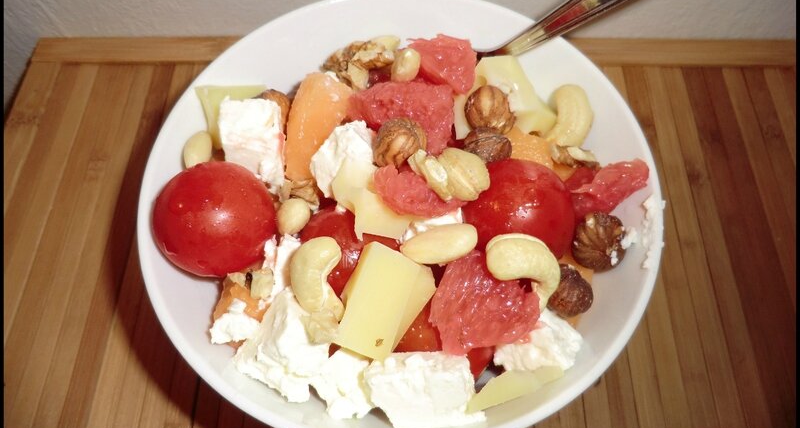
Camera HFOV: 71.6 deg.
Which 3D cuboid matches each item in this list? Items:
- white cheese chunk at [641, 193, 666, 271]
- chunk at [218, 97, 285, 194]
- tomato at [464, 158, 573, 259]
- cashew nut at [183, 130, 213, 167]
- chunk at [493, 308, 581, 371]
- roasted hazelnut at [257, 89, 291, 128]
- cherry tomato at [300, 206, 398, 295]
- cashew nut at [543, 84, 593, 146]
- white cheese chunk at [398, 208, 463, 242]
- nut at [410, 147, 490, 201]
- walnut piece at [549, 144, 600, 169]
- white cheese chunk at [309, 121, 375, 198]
[{"bbox_3d":[0.067,0.004,0.148,0.005,0.006,0.019,1,64,2],"label":"white cheese chunk"},{"bbox_3d":[-0.047,-0.022,0.175,0.019,0.019,0.019,7,64,3],"label":"chunk"},{"bbox_3d":[0.032,0.001,0.151,0.032,0.031,0.032,0,64,1],"label":"tomato"},{"bbox_3d":[-0.061,-0.019,0.169,0.009,0.010,0.013,13,65,7],"label":"cashew nut"},{"bbox_3d":[0.039,0.037,0.161,0.025,0.014,0.019,-12,65,-6],"label":"chunk"},{"bbox_3d":[-0.046,-0.037,0.197,0.015,0.015,0.015,0,64,0],"label":"roasted hazelnut"},{"bbox_3d":[-0.014,0.012,0.153,0.029,0.029,0.029,0,64,1],"label":"cherry tomato"},{"bbox_3d":[0.057,-0.033,0.184,0.013,0.011,0.020,14,95,6],"label":"cashew nut"},{"bbox_3d":[0.009,0.005,0.159,0.018,0.013,0.012,-18,65,-9],"label":"white cheese chunk"},{"bbox_3d":[0.013,-0.010,0.146,0.021,0.009,0.013,16,65,8],"label":"nut"},{"bbox_3d":[0.059,-0.019,0.189,0.017,0.007,0.010,12,65,6],"label":"walnut piece"},{"bbox_3d":[-0.018,-0.017,0.169,0.018,0.016,0.018,-27,67,-13],"label":"white cheese chunk"}]

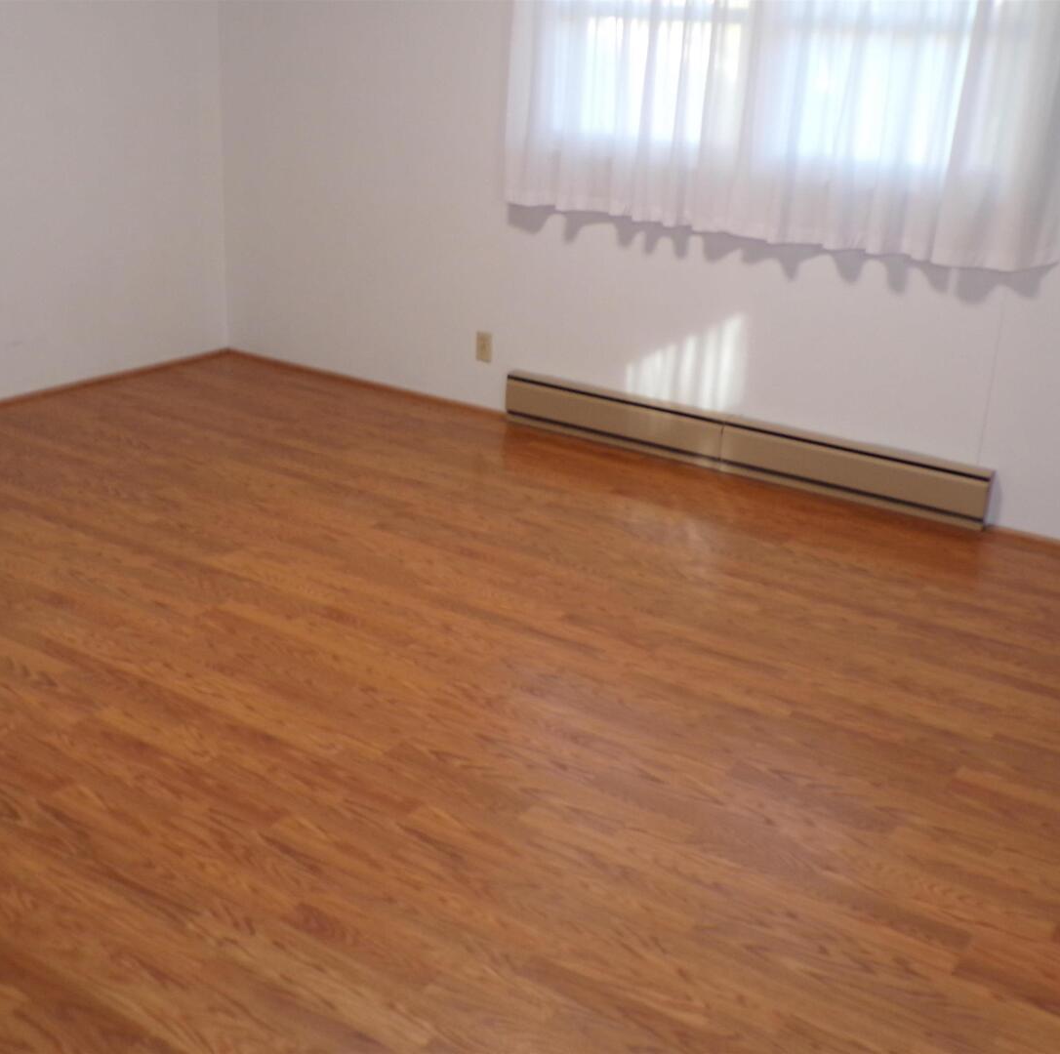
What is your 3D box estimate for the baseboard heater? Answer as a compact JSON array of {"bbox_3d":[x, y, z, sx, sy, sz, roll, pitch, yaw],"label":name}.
[{"bbox_3d":[0.691,-0.296,4.564,1.825,0.187,0.065,16,24,29],"label":"baseboard heater"}]

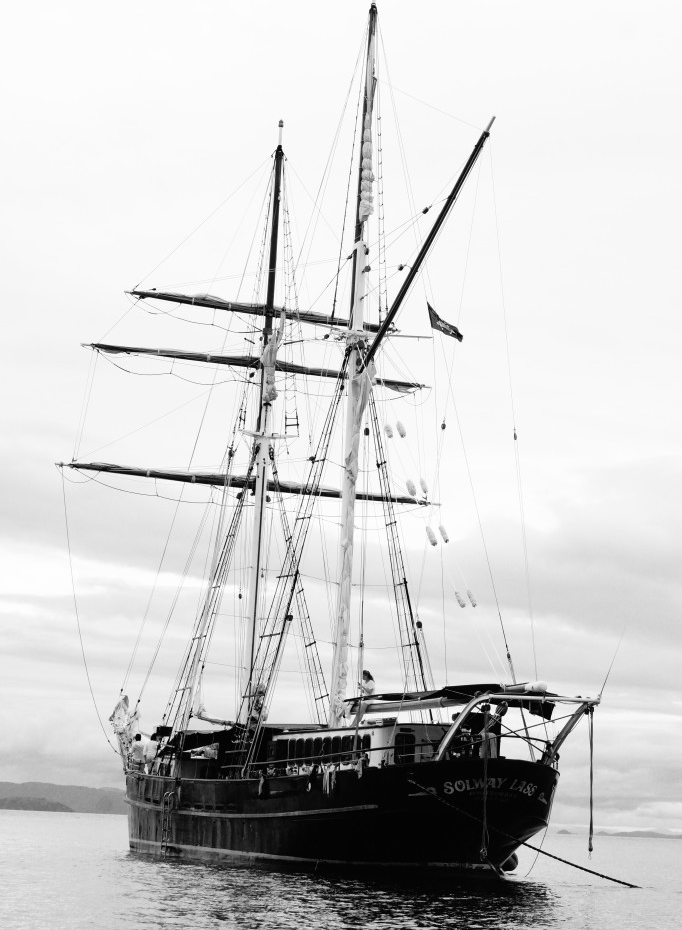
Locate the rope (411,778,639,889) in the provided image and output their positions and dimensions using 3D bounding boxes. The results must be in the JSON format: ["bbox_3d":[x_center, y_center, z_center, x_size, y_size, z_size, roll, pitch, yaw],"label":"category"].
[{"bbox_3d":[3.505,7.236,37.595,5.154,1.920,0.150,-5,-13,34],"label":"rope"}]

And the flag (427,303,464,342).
[{"bbox_3d":[2.636,-3.595,48.060,0.950,0.950,0.250,-1,-11,20],"label":"flag"}]

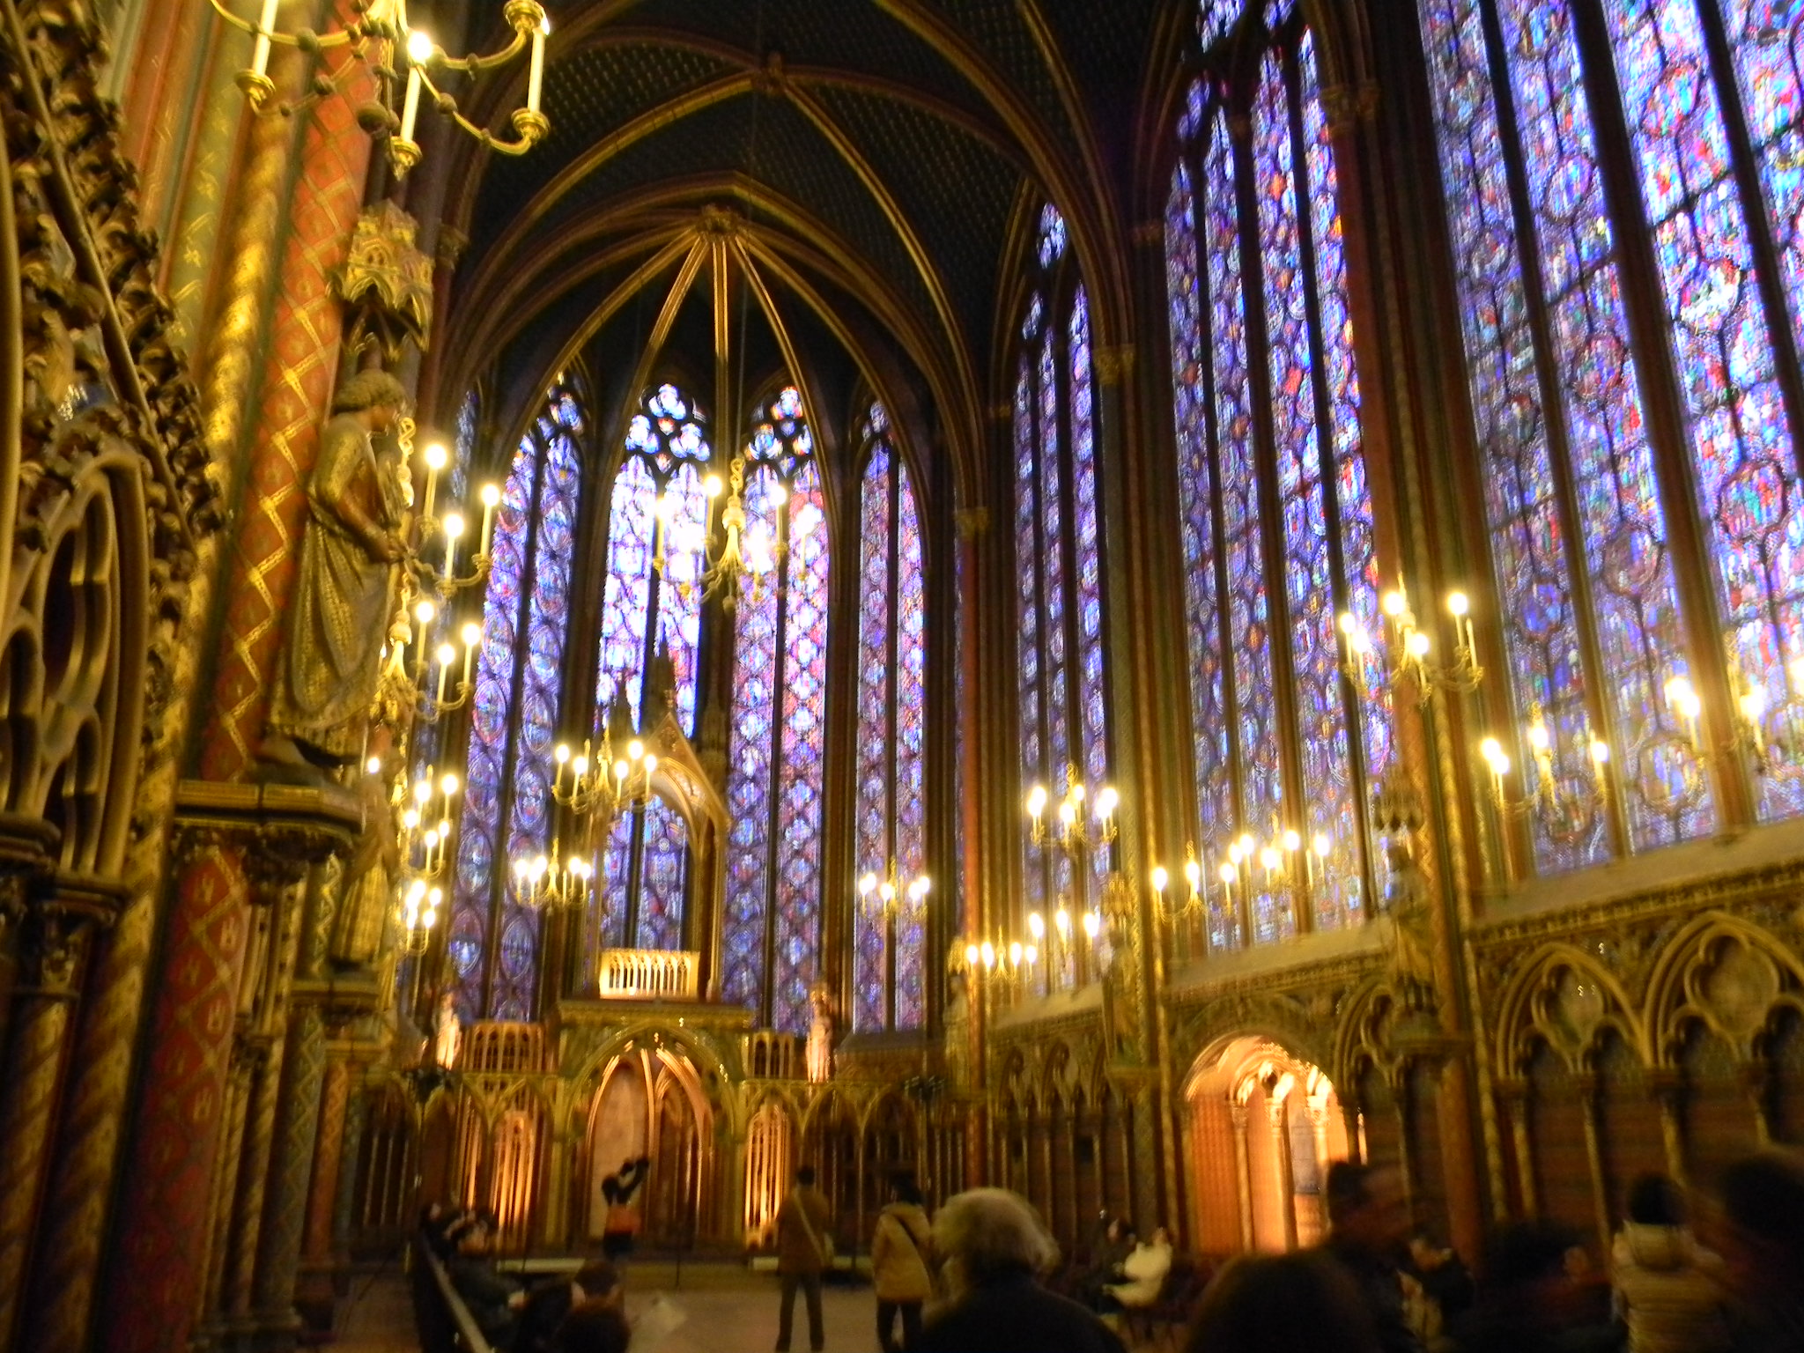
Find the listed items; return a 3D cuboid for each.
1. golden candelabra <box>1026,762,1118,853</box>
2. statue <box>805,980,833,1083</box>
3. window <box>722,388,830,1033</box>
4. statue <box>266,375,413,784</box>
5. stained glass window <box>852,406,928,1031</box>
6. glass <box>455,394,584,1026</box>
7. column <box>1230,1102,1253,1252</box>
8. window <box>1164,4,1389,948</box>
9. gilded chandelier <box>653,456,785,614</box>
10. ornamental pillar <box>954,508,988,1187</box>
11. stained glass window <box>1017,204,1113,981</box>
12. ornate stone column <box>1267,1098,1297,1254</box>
[{"bbox_3d":[1.960,1.508,16.836,1.000,1.100,1.000,0,-19,0],"label":"golden candelabra"},{"bbox_3d":[-1.624,7.008,28.736,0.520,1.850,0.450,-6,-20,18],"label":"statue"},{"bbox_3d":[-2.791,0.223,33.132,2.200,15.400,0.300,-3,-19,11],"label":"window"},{"bbox_3d":[-2.218,-0.461,5.840,0.520,1.720,0.520,6,-20,-17],"label":"statue"},{"bbox_3d":[-0.190,-0.064,31.842,2.100,15.200,0.300,-16,-25,39],"label":"stained glass window"},{"bbox_3d":[-7.990,-0.047,30.695,0.250,14.029,2.080,-15,-24,38],"label":"glass"},{"bbox_3d":[4.299,6.416,18.488,0.230,2.050,0.230,6,-20,-17],"label":"column"},{"bbox_3d":[4.817,-4.054,19.759,0.350,14.950,4.600,6,-20,-17],"label":"window"},{"bbox_3d":[-1.106,-0.950,9.602,1.000,1.160,1.000,6,-20,-17],"label":"gilded chandelier"},{"bbox_3d":[1.308,3.250,26.410,0.550,13.850,0.550,6,-20,-17],"label":"ornamental pillar"},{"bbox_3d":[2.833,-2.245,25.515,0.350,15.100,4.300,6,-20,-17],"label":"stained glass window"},{"bbox_3d":[4.578,6.145,17.685,0.250,2.050,0.250,6,-20,-17],"label":"ornate stone column"}]

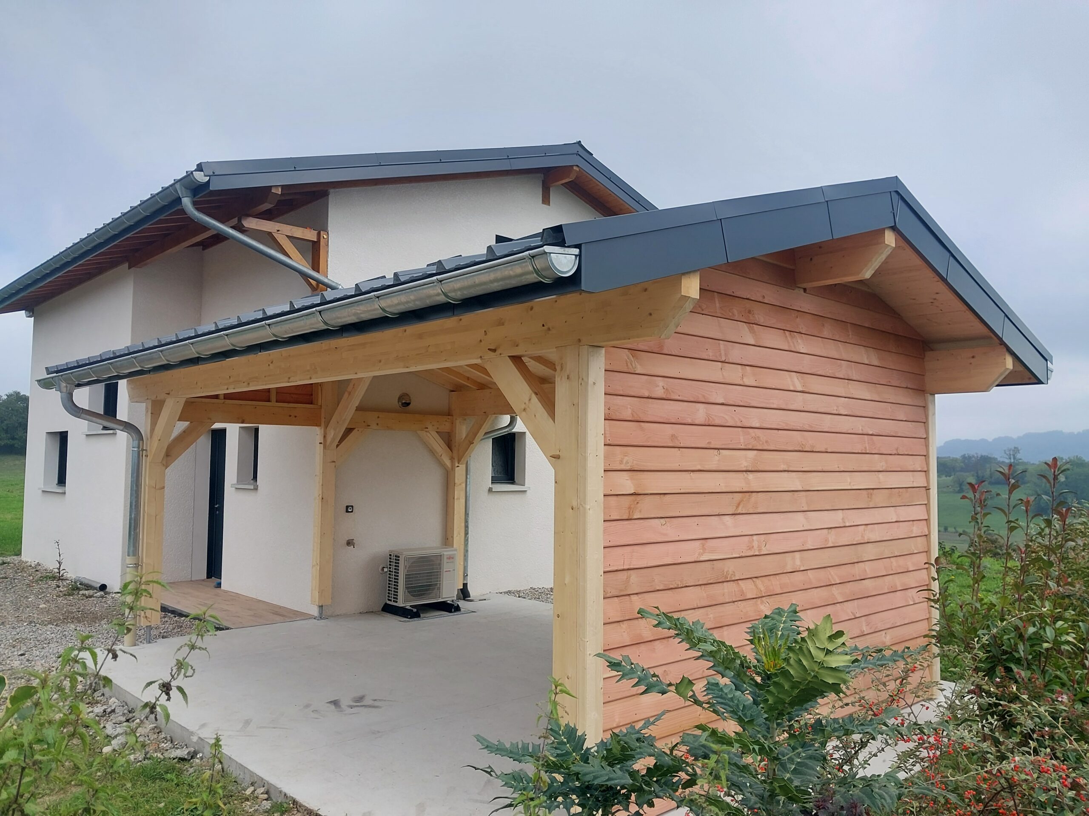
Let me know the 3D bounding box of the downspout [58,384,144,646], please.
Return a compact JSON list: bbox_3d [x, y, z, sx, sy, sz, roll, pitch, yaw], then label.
[{"bbox_3d":[-4.003,0.985,7.647,0.730,2.376,0.107,4,-5,-42],"label":"downspout"}]

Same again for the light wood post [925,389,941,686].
[{"bbox_3d":[2.701,0.950,6.061,0.142,2.097,0.151,4,-5,-42],"label":"light wood post"}]

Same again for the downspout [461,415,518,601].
[{"bbox_3d":[-0.695,1.222,10.800,0.837,2.367,0.107,4,-5,-42],"label":"downspout"}]

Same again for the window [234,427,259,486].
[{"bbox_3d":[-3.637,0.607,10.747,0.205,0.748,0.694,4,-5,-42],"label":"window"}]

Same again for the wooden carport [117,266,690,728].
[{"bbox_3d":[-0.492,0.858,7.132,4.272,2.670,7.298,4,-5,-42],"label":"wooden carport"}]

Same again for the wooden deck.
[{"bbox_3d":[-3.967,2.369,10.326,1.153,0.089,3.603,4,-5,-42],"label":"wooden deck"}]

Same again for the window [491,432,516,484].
[{"bbox_3d":[-0.612,0.691,11.572,0.587,0.708,0.107,4,-5,-42],"label":"window"}]

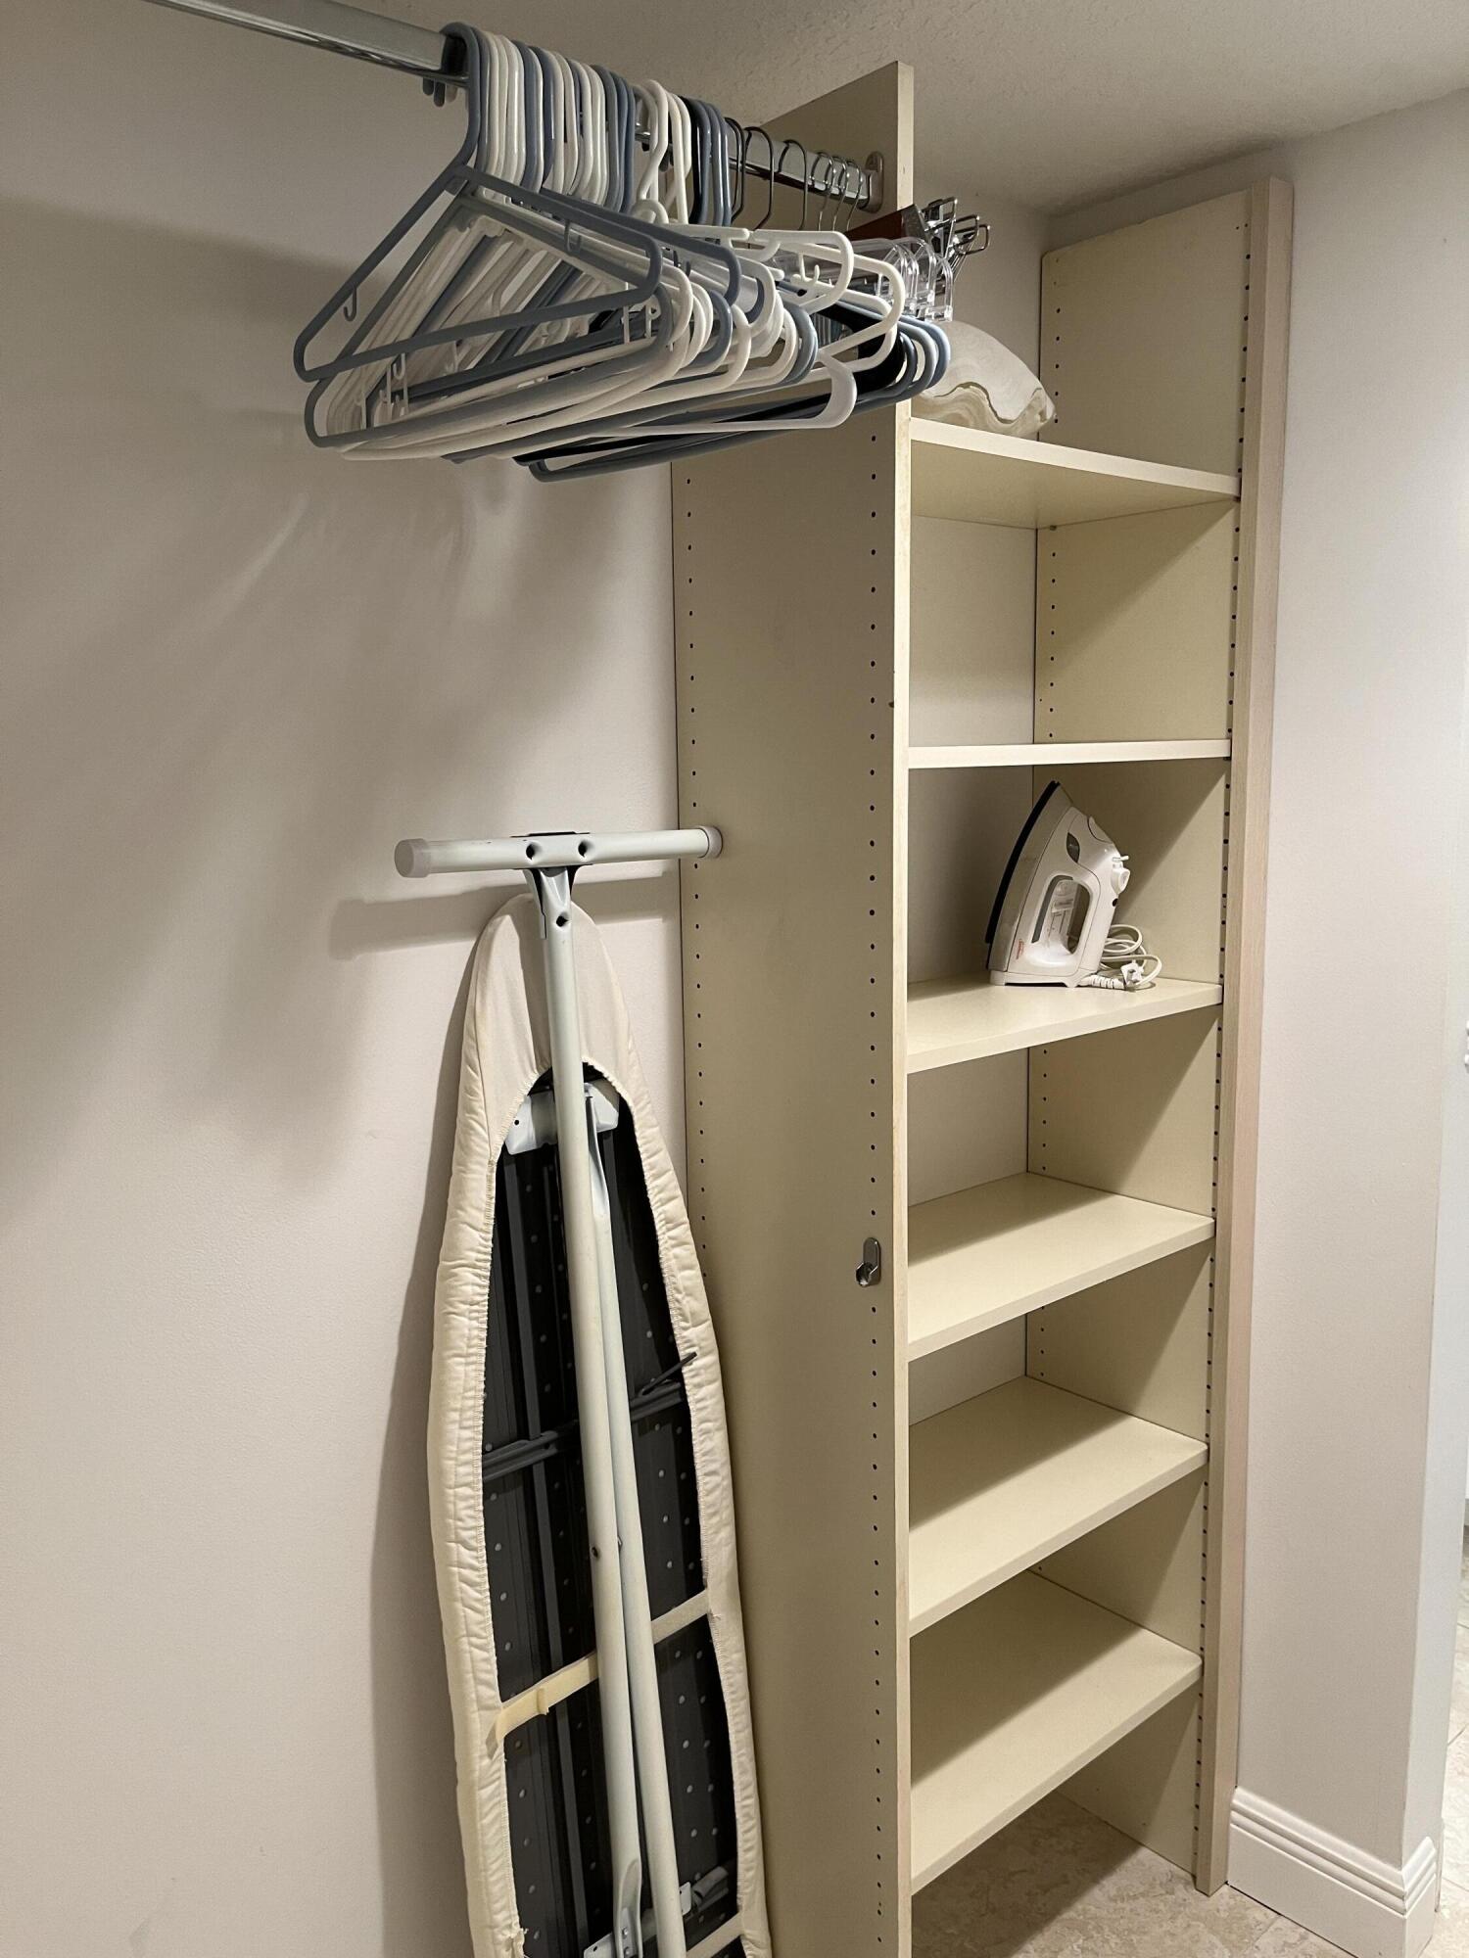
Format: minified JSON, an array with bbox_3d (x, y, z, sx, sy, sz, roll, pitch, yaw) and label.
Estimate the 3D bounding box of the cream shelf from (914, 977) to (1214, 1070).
[{"bbox_3d":[0.271,0.035,1.670,0.566,0.019,0.287,-9,12,-39],"label":"cream shelf"}]

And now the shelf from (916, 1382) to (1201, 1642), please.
[{"bbox_3d":[0.283,0.609,1.760,0.566,0.019,0.289,-9,12,-39],"label":"shelf"}]

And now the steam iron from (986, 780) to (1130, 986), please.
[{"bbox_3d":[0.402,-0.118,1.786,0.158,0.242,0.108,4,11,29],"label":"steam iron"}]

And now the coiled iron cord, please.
[{"bbox_3d":[0.460,-0.029,1.778,0.095,0.066,0.090,-9,12,-41],"label":"coiled iron cord"}]

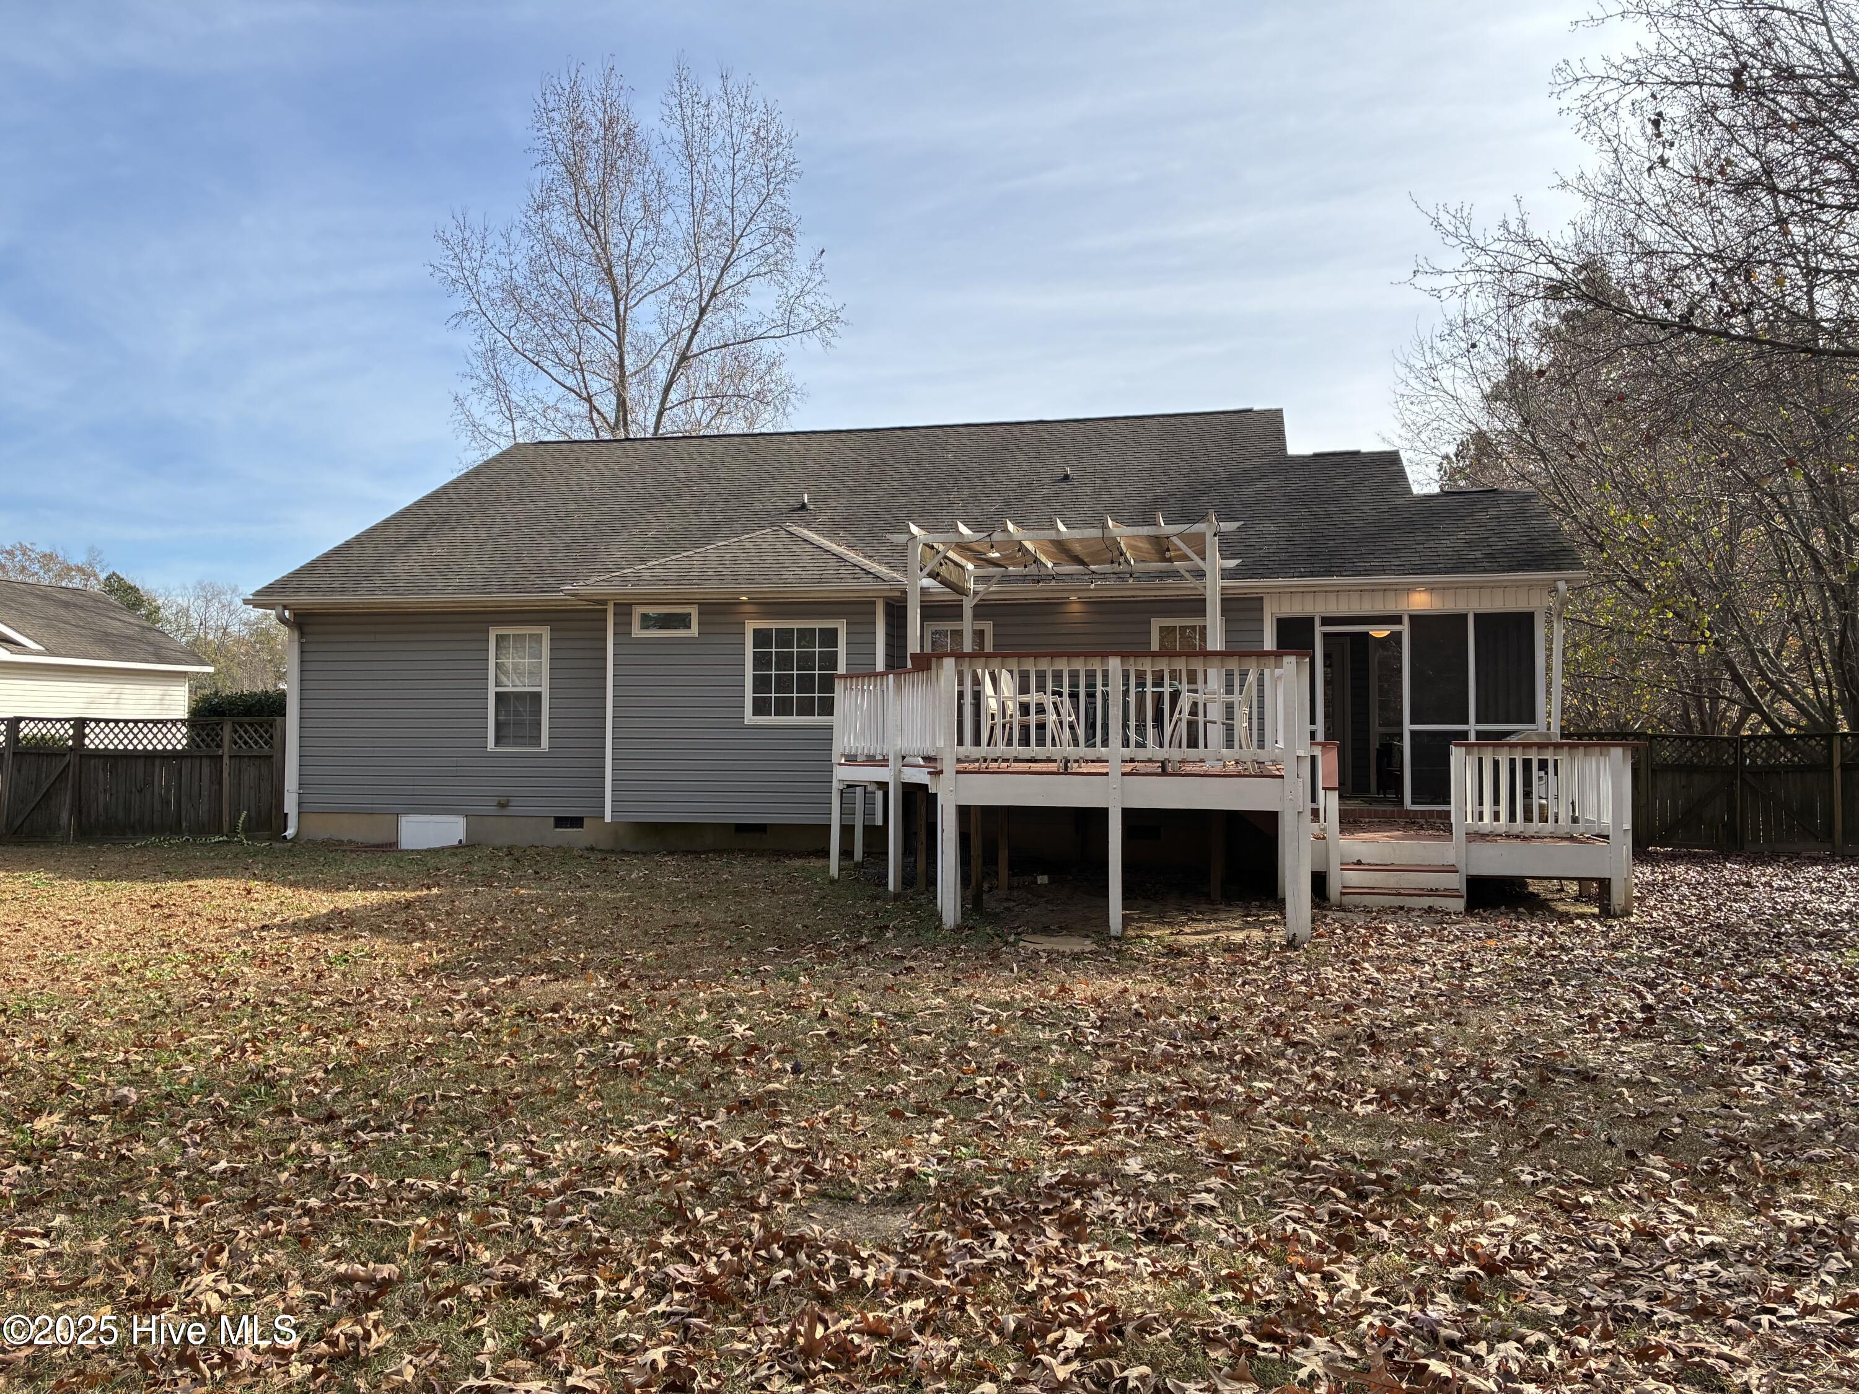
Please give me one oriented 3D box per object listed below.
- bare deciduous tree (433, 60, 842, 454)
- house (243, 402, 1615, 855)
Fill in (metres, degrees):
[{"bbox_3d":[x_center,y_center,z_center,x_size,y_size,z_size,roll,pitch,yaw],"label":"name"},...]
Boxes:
[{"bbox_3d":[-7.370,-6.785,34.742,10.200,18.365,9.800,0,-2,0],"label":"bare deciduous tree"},{"bbox_3d":[0.544,-1.304,23.456,16.700,6.770,13.500,0,-2,13],"label":"house"}]

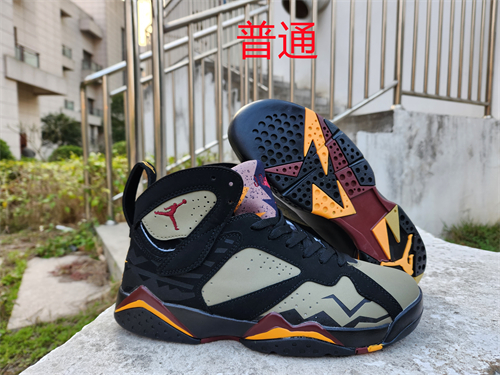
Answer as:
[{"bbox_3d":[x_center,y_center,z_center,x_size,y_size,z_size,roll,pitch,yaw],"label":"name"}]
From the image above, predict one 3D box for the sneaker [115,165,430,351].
[{"bbox_3d":[0.014,0.056,0.321,0.295,0.161,0.109,0,4,5],"label":"sneaker"}]

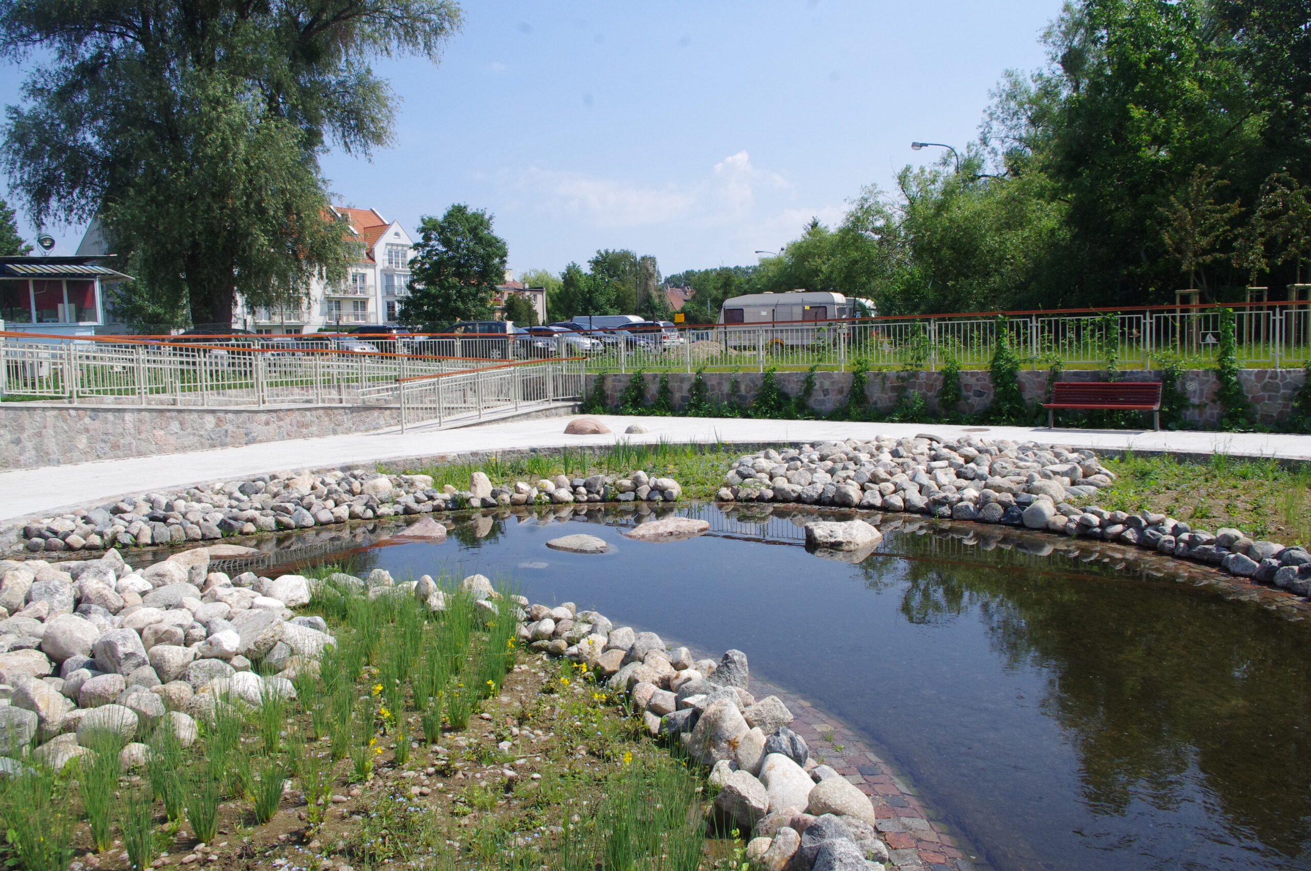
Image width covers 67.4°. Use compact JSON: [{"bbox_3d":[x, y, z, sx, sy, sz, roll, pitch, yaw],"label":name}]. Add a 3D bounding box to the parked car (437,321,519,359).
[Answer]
[{"bbox_3d":[-7.659,-3.789,40.016,4.250,1.620,1.770,0,4,11],"label":"parked car"}]

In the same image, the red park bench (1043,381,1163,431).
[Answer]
[{"bbox_3d":[7.706,-0.487,16.958,1.820,0.810,0.620,2,6,39],"label":"red park bench"}]

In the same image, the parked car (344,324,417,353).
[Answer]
[{"bbox_3d":[-12.971,-3.958,43.404,4.300,1.650,1.770,0,5,13],"label":"parked car"}]

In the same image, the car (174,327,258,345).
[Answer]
[{"bbox_3d":[-16.536,-3.339,37.529,4.350,1.460,1.750,0,5,13],"label":"car"}]

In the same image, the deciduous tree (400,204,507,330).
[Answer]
[{"bbox_3d":[-11.624,-8.778,56.475,5.700,8.500,5.500,-2,4,-11],"label":"deciduous tree"}]

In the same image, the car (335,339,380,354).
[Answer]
[{"bbox_3d":[-13.932,-3.660,41.420,4.400,1.400,1.750,0,5,15],"label":"car"}]

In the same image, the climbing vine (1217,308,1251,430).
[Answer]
[{"bbox_3d":[9.684,-1.111,16.436,0.395,2.001,0.400,2,6,38],"label":"climbing vine"}]

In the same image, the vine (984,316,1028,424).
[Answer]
[{"bbox_3d":[6.693,-1.250,18.771,0.671,2.010,0.450,2,6,38],"label":"vine"}]

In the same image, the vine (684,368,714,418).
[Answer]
[{"bbox_3d":[1.042,-1.010,23.230,0.554,1.139,0.400,2,6,38],"label":"vine"}]

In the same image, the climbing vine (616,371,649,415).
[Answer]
[{"bbox_3d":[-0.588,-1.065,24.505,0.666,1.099,0.400,2,6,38],"label":"climbing vine"}]

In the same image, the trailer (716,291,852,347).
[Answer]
[{"bbox_3d":[5.512,-4.802,42.967,5.500,2.600,2.200,1,5,24],"label":"trailer"}]

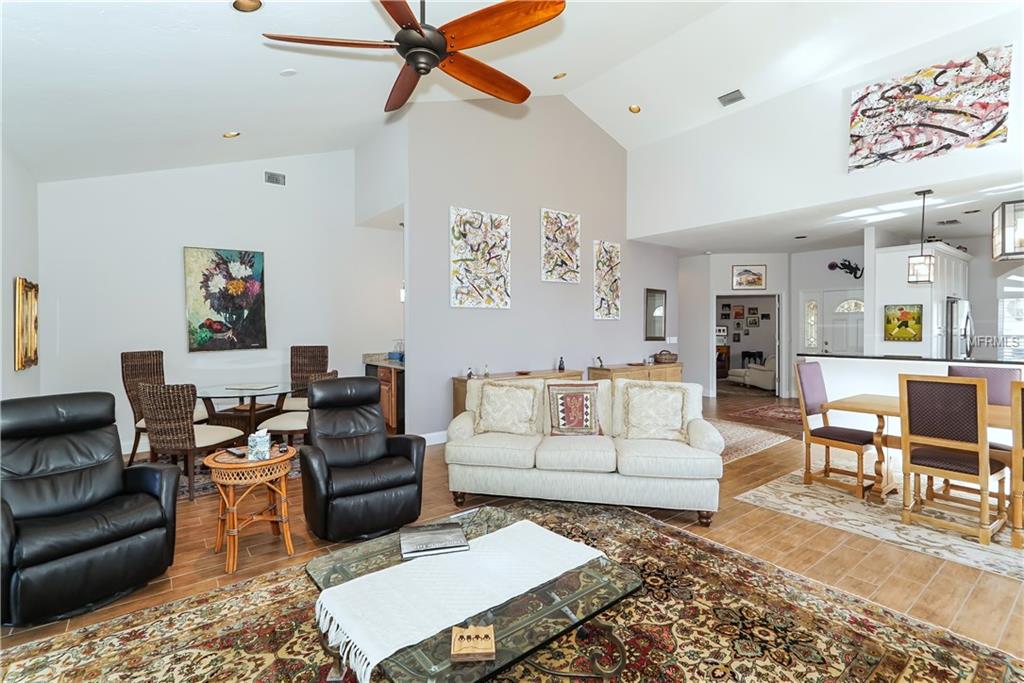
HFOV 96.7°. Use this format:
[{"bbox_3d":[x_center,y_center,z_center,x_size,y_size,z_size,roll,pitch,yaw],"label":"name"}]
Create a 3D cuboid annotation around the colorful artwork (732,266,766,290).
[{"bbox_3d":[4.902,-1.325,9.390,0.655,0.545,0.030,0,1,8],"label":"colorful artwork"}]

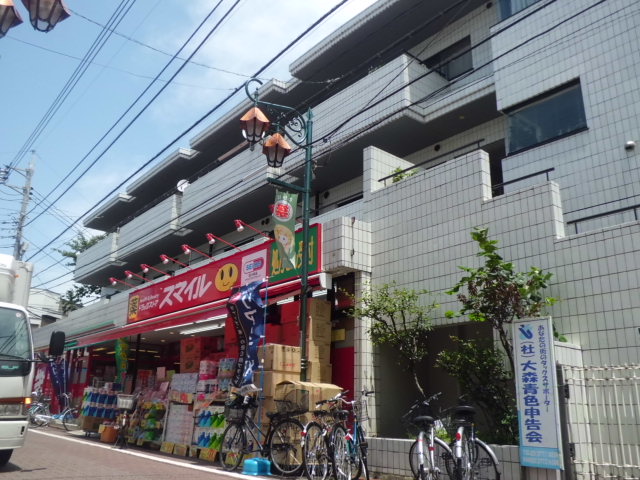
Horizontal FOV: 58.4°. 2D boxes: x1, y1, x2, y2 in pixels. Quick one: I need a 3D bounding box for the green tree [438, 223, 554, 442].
[{"bbox_3d":[2.011,1.053,6.612,1.050,2.428,1.263,13,-20,-36],"label":"green tree"}]

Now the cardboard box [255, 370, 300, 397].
[{"bbox_3d":[-0.647,2.234,8.765,0.532,0.334,0.542,13,-20,-36],"label":"cardboard box"}]

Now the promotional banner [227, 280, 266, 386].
[{"bbox_3d":[-1.096,1.394,8.543,0.600,1.529,0.220,-7,-18,28],"label":"promotional banner"}]

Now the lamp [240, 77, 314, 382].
[{"bbox_3d":[-0.703,0.342,8.768,1.366,5.896,0.450,13,-20,-36],"label":"lamp"}]

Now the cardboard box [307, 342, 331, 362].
[{"bbox_3d":[-0.099,1.862,9.354,0.418,0.316,0.400,13,-20,-36],"label":"cardboard box"}]

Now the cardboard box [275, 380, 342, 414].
[{"bbox_3d":[-0.166,2.276,8.272,0.838,0.402,0.456,13,-20,-36],"label":"cardboard box"}]

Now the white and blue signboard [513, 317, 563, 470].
[{"bbox_3d":[2.129,1.478,5.600,0.060,1.392,0.418,13,-20,-36],"label":"white and blue signboard"}]

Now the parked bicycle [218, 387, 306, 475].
[{"bbox_3d":[-0.804,2.634,8.011,1.780,1.100,0.560,-13,-21,41],"label":"parked bicycle"}]

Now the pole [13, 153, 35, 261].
[{"bbox_3d":[-13.060,1.581,24.385,0.400,11.625,0.400,13,-20,-36],"label":"pole"}]

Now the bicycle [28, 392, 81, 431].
[{"bbox_3d":[-7.752,5.051,16.850,1.720,1.040,0.550,-4,-17,17],"label":"bicycle"}]

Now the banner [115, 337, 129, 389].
[{"bbox_3d":[-5.286,3.292,15.251,0.363,1.376,0.120,13,-20,-36],"label":"banner"}]

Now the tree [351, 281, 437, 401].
[{"bbox_3d":[1.032,1.597,7.877,1.200,2.059,1.100,1,-16,0],"label":"tree"}]

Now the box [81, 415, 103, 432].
[{"bbox_3d":[-5.796,4.624,14.448,0.453,0.367,0.370,13,-20,-36],"label":"box"}]

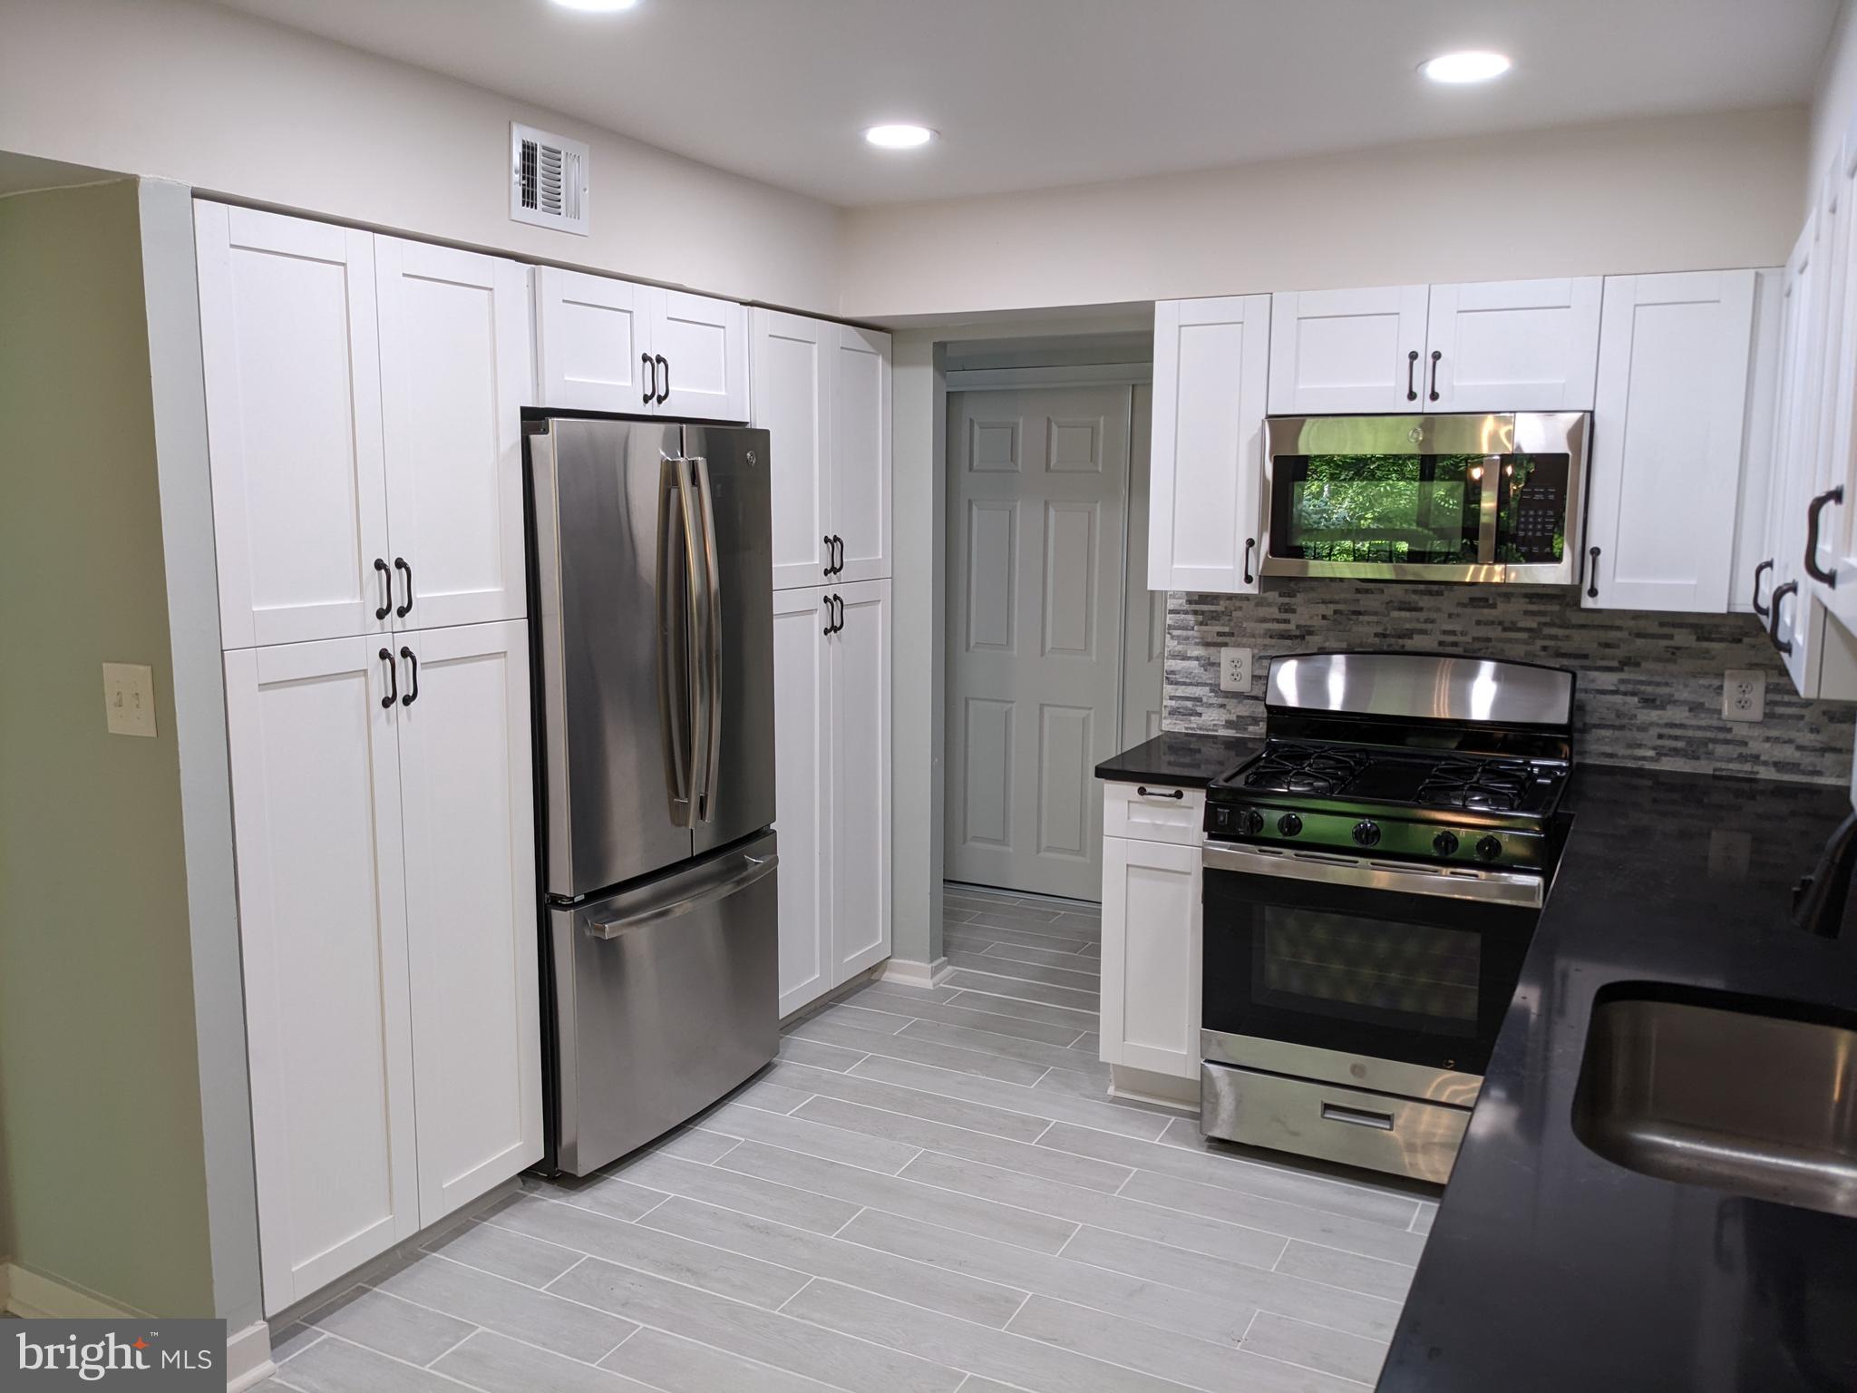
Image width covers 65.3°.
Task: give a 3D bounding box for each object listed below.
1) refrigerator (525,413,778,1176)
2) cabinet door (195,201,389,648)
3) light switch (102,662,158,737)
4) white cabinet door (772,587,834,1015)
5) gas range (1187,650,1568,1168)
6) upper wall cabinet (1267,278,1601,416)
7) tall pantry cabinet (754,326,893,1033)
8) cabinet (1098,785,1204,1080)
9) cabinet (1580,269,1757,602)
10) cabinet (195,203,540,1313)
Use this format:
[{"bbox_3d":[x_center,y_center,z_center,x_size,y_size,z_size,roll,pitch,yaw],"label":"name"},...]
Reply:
[{"bbox_3d":[-0.872,0.207,3.735,0.745,1.785,0.840,5,9,27],"label":"refrigerator"},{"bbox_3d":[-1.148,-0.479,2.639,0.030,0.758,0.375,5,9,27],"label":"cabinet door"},{"bbox_3d":[-1.387,0.007,2.513,0.129,0.122,0.015,5,9,27],"label":"light switch"},{"bbox_3d":[-0.373,0.312,4.237,0.050,1.253,0.373,5,9,27],"label":"white cabinet door"},{"bbox_3d":[1.169,0.527,3.676,0.760,1.199,0.720,4,9,27],"label":"gas range"},{"bbox_3d":[1.283,-0.859,3.659,0.763,0.300,0.322,5,9,27],"label":"upper wall cabinet"},{"bbox_3d":[-0.565,-0.089,4.493,0.617,2.055,0.756,5,9,27],"label":"tall pantry cabinet"},{"bbox_3d":[0.731,0.578,3.985,0.305,0.776,0.608,5,9,27],"label":"cabinet"},{"bbox_3d":[1.758,-0.597,3.451,0.304,0.759,0.326,4,9,27],"label":"cabinet"},{"bbox_3d":[-1.327,0.144,3.041,0.620,2.116,0.765,4,9,27],"label":"cabinet"}]

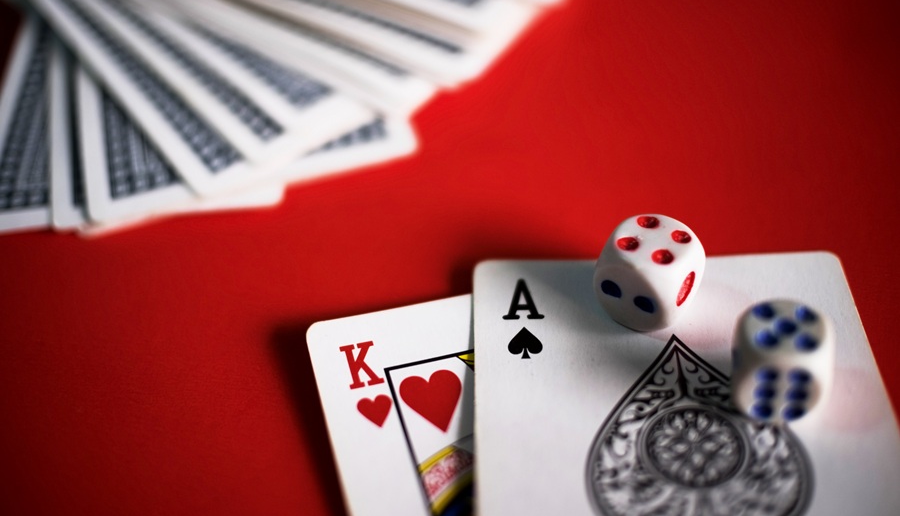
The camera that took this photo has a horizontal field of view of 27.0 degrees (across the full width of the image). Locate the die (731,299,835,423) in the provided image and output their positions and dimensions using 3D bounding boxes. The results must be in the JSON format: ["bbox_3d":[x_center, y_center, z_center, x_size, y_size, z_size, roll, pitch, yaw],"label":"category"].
[{"bbox_3d":[0.052,0.016,0.294,0.015,0.015,0.015,6,42,5],"label":"die"}]

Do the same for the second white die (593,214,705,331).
[{"bbox_3d":[0.033,0.003,0.313,0.015,0.015,0.015,24,46,23],"label":"second white die"}]

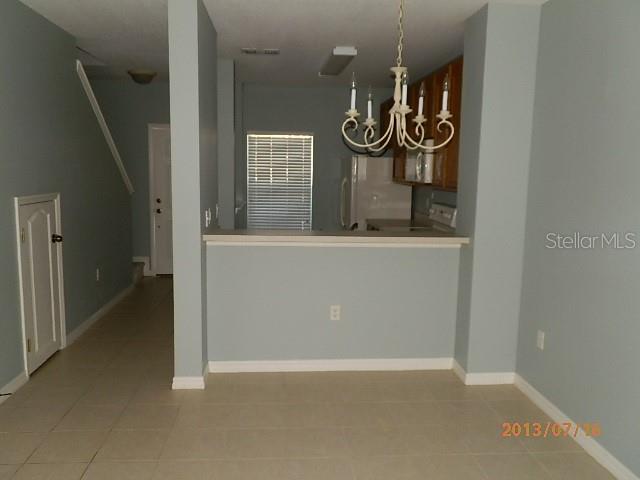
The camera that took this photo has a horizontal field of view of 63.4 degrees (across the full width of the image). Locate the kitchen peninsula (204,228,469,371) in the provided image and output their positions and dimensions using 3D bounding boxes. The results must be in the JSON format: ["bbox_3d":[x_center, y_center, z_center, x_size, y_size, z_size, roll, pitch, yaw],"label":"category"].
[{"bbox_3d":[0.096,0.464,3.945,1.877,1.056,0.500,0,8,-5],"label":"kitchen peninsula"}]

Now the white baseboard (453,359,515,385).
[{"bbox_3d":[1.222,0.980,3.888,0.353,0.091,0.296,0,8,-5],"label":"white baseboard"}]

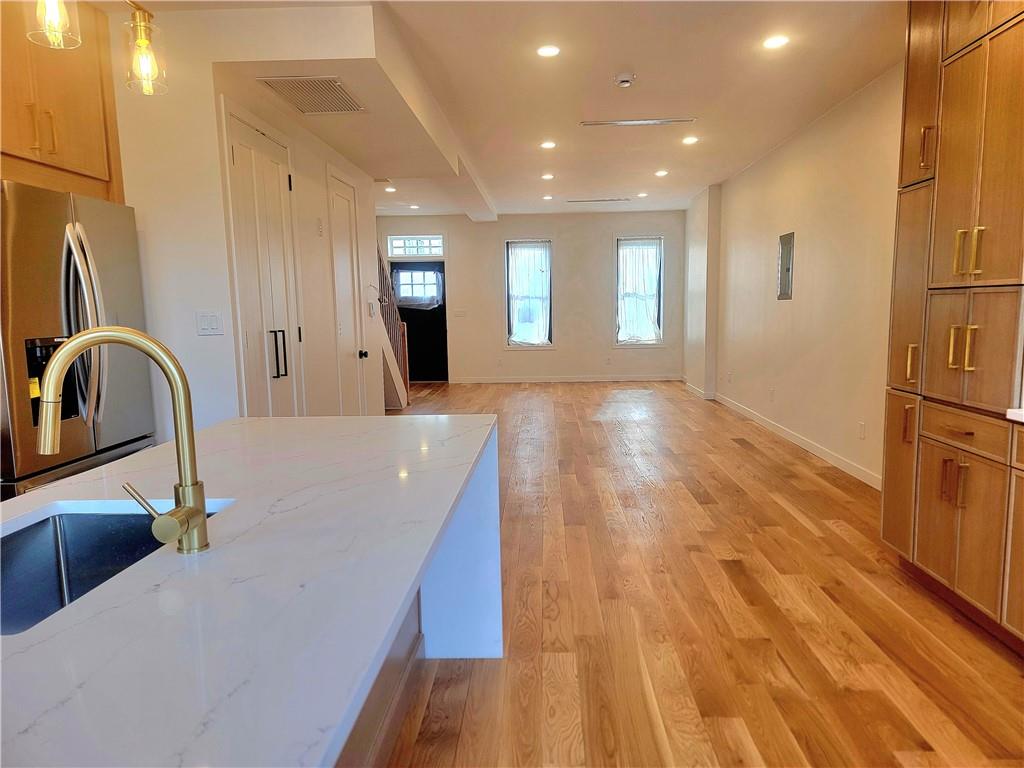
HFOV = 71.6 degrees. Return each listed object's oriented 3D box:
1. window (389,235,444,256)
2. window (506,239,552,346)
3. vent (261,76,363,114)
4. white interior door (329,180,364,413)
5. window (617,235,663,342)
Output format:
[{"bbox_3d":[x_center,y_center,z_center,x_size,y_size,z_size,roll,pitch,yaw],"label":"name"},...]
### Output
[{"bbox_3d":[-1.639,-2.372,12.181,0.951,0.363,0.100,0,6,3],"label":"window"},{"bbox_3d":[0.297,-1.549,12.079,0.782,1.822,0.120,0,6,3],"label":"window"},{"bbox_3d":[-1.163,-1.725,4.245,0.421,0.030,0.738,0,6,3],"label":"vent"},{"bbox_3d":[-1.416,-0.518,6.109,0.050,2.373,0.681,0,6,3],"label":"white interior door"},{"bbox_3d":[2.150,-1.570,11.977,0.770,1.807,0.120,0,6,3],"label":"window"}]

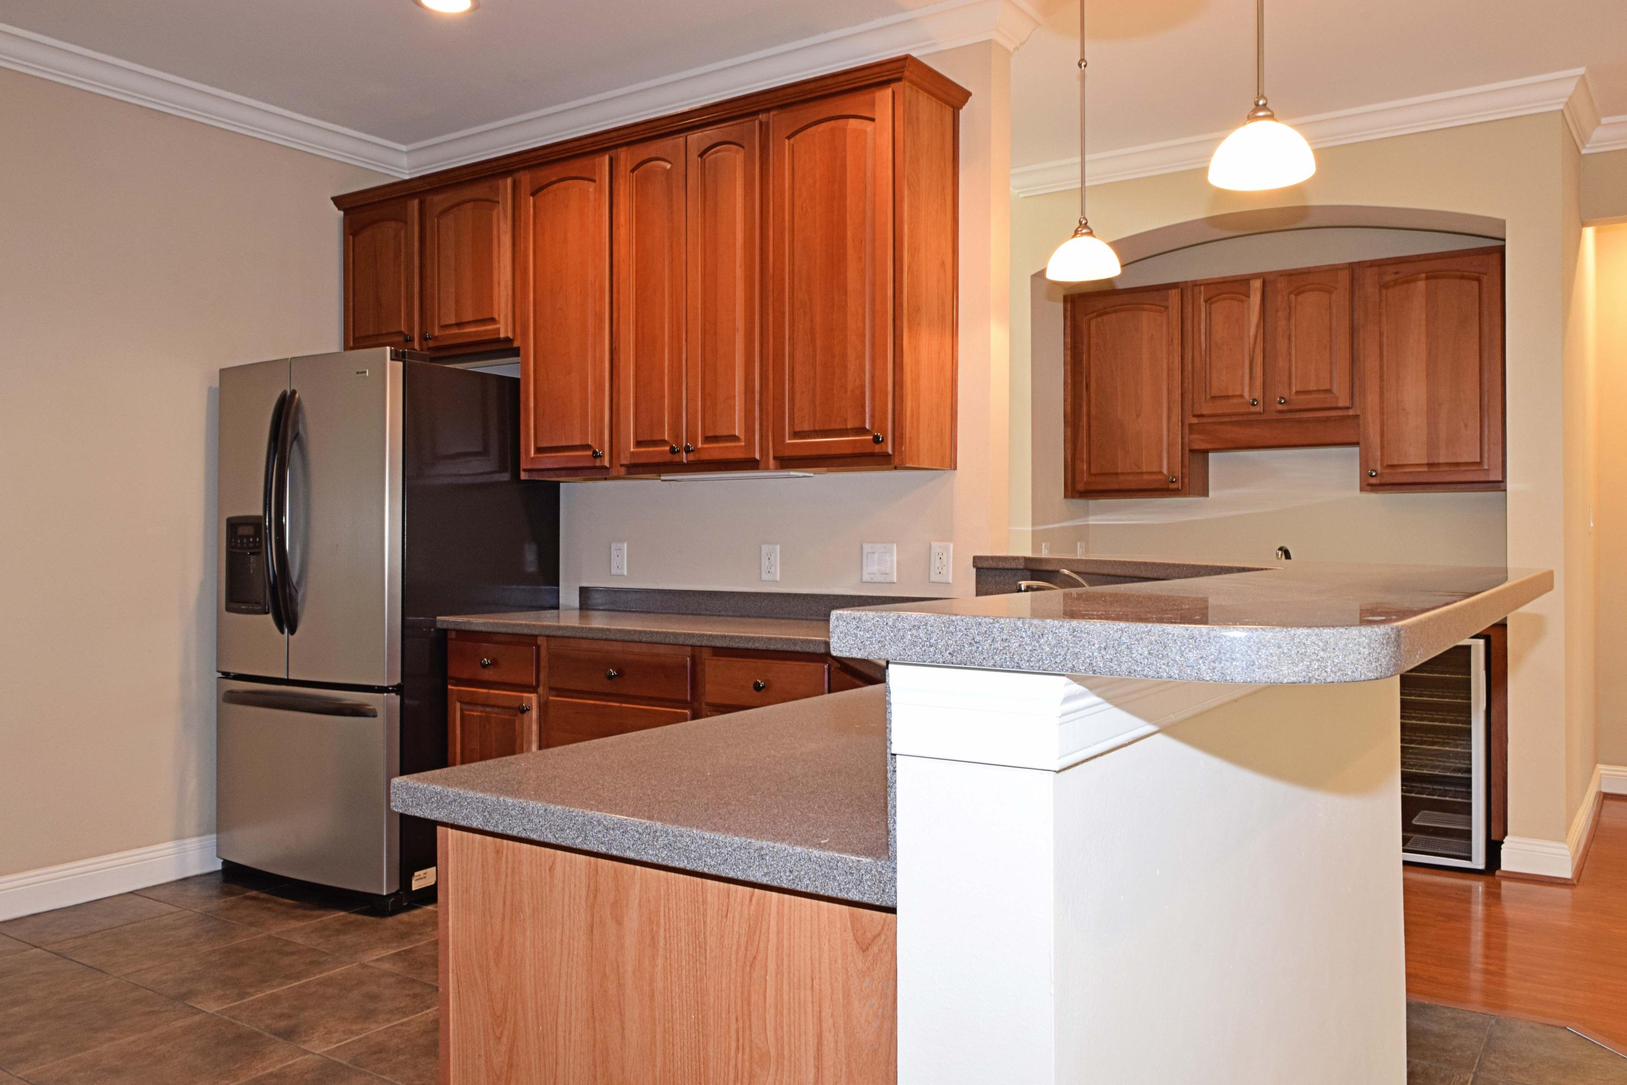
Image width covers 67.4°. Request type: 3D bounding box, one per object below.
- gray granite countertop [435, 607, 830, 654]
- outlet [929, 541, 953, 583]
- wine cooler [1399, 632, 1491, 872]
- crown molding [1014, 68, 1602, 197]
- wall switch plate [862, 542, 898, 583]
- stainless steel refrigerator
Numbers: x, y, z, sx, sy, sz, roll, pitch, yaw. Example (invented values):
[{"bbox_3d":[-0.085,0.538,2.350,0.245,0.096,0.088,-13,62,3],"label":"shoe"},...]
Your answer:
[{"bbox_3d":[-0.418,0.272,3.828,1.570,0.038,0.612,0,1,34],"label":"gray granite countertop"},{"bbox_3d":[0.384,0.062,3.656,0.073,0.118,0.008,0,1,34],"label":"outlet"},{"bbox_3d":[2.303,0.739,4.618,0.485,0.837,0.550,0,1,34],"label":"wine cooler"},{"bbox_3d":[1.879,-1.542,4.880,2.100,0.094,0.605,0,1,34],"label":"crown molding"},{"bbox_3d":[0.204,0.065,3.775,0.120,0.119,0.008,0,1,34],"label":"wall switch plate"},{"bbox_3d":[-1.527,0.276,4.341,0.915,1.775,0.820,0,1,34],"label":"stainless steel refrigerator"}]

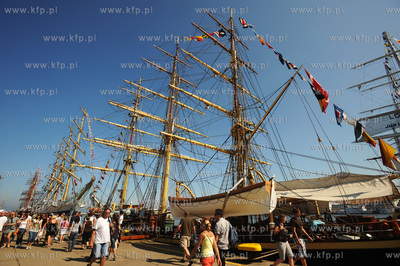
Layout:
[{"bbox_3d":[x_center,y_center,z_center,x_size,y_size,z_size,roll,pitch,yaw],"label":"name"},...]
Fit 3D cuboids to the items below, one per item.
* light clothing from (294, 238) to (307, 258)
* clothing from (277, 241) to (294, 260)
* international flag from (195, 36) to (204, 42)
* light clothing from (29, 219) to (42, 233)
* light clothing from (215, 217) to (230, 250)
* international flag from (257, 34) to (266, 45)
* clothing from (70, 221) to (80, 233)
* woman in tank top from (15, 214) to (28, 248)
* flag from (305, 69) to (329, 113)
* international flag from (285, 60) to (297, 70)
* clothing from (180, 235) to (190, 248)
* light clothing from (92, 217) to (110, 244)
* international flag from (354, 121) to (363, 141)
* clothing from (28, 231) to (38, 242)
[{"bbox_3d":[3.004,3.436,5.613,0.360,0.480,0.340,-10,-25,23],"label":"light clothing"},{"bbox_3d":[2.456,3.380,5.420,0.440,0.450,0.360,-10,-25,23],"label":"clothing"},{"bbox_3d":[-0.059,-10.992,22.185,1.100,0.700,0.300,-19,-29,38],"label":"international flag"},{"bbox_3d":[-8.875,5.021,10.254,0.500,0.630,0.280,15,-27,-32],"label":"light clothing"},{"bbox_3d":[0.560,2.503,4.700,0.300,0.720,0.450,-17,-28,36],"label":"light clothing"},{"bbox_3d":[5.184,-7.882,15.906,0.800,0.850,0.300,-19,-29,38],"label":"international flag"},{"bbox_3d":[-5.866,4.406,8.891,0.400,0.520,0.260,16,-27,-34],"label":"clothing"},{"bbox_3d":[-9.625,5.298,10.246,0.520,1.610,0.400,15,-27,-32],"label":"woman in tank top"},{"bbox_3d":[7.263,-2.650,11.764,1.200,2.800,0.500,-19,-29,38],"label":"flag"},{"bbox_3d":[6.444,-4.806,13.436,0.750,0.700,0.300,-19,-29,38],"label":"international flag"},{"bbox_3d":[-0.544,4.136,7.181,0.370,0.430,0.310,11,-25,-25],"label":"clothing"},{"bbox_3d":[-2.794,2.760,5.352,0.500,0.680,0.320,16,-27,-34],"label":"light clothing"},{"bbox_3d":[8.232,-0.130,9.800,0.400,1.100,0.300,-19,-29,38],"label":"international flag"},{"bbox_3d":[-8.896,5.510,10.049,0.400,0.540,0.310,15,-27,-32],"label":"clothing"}]

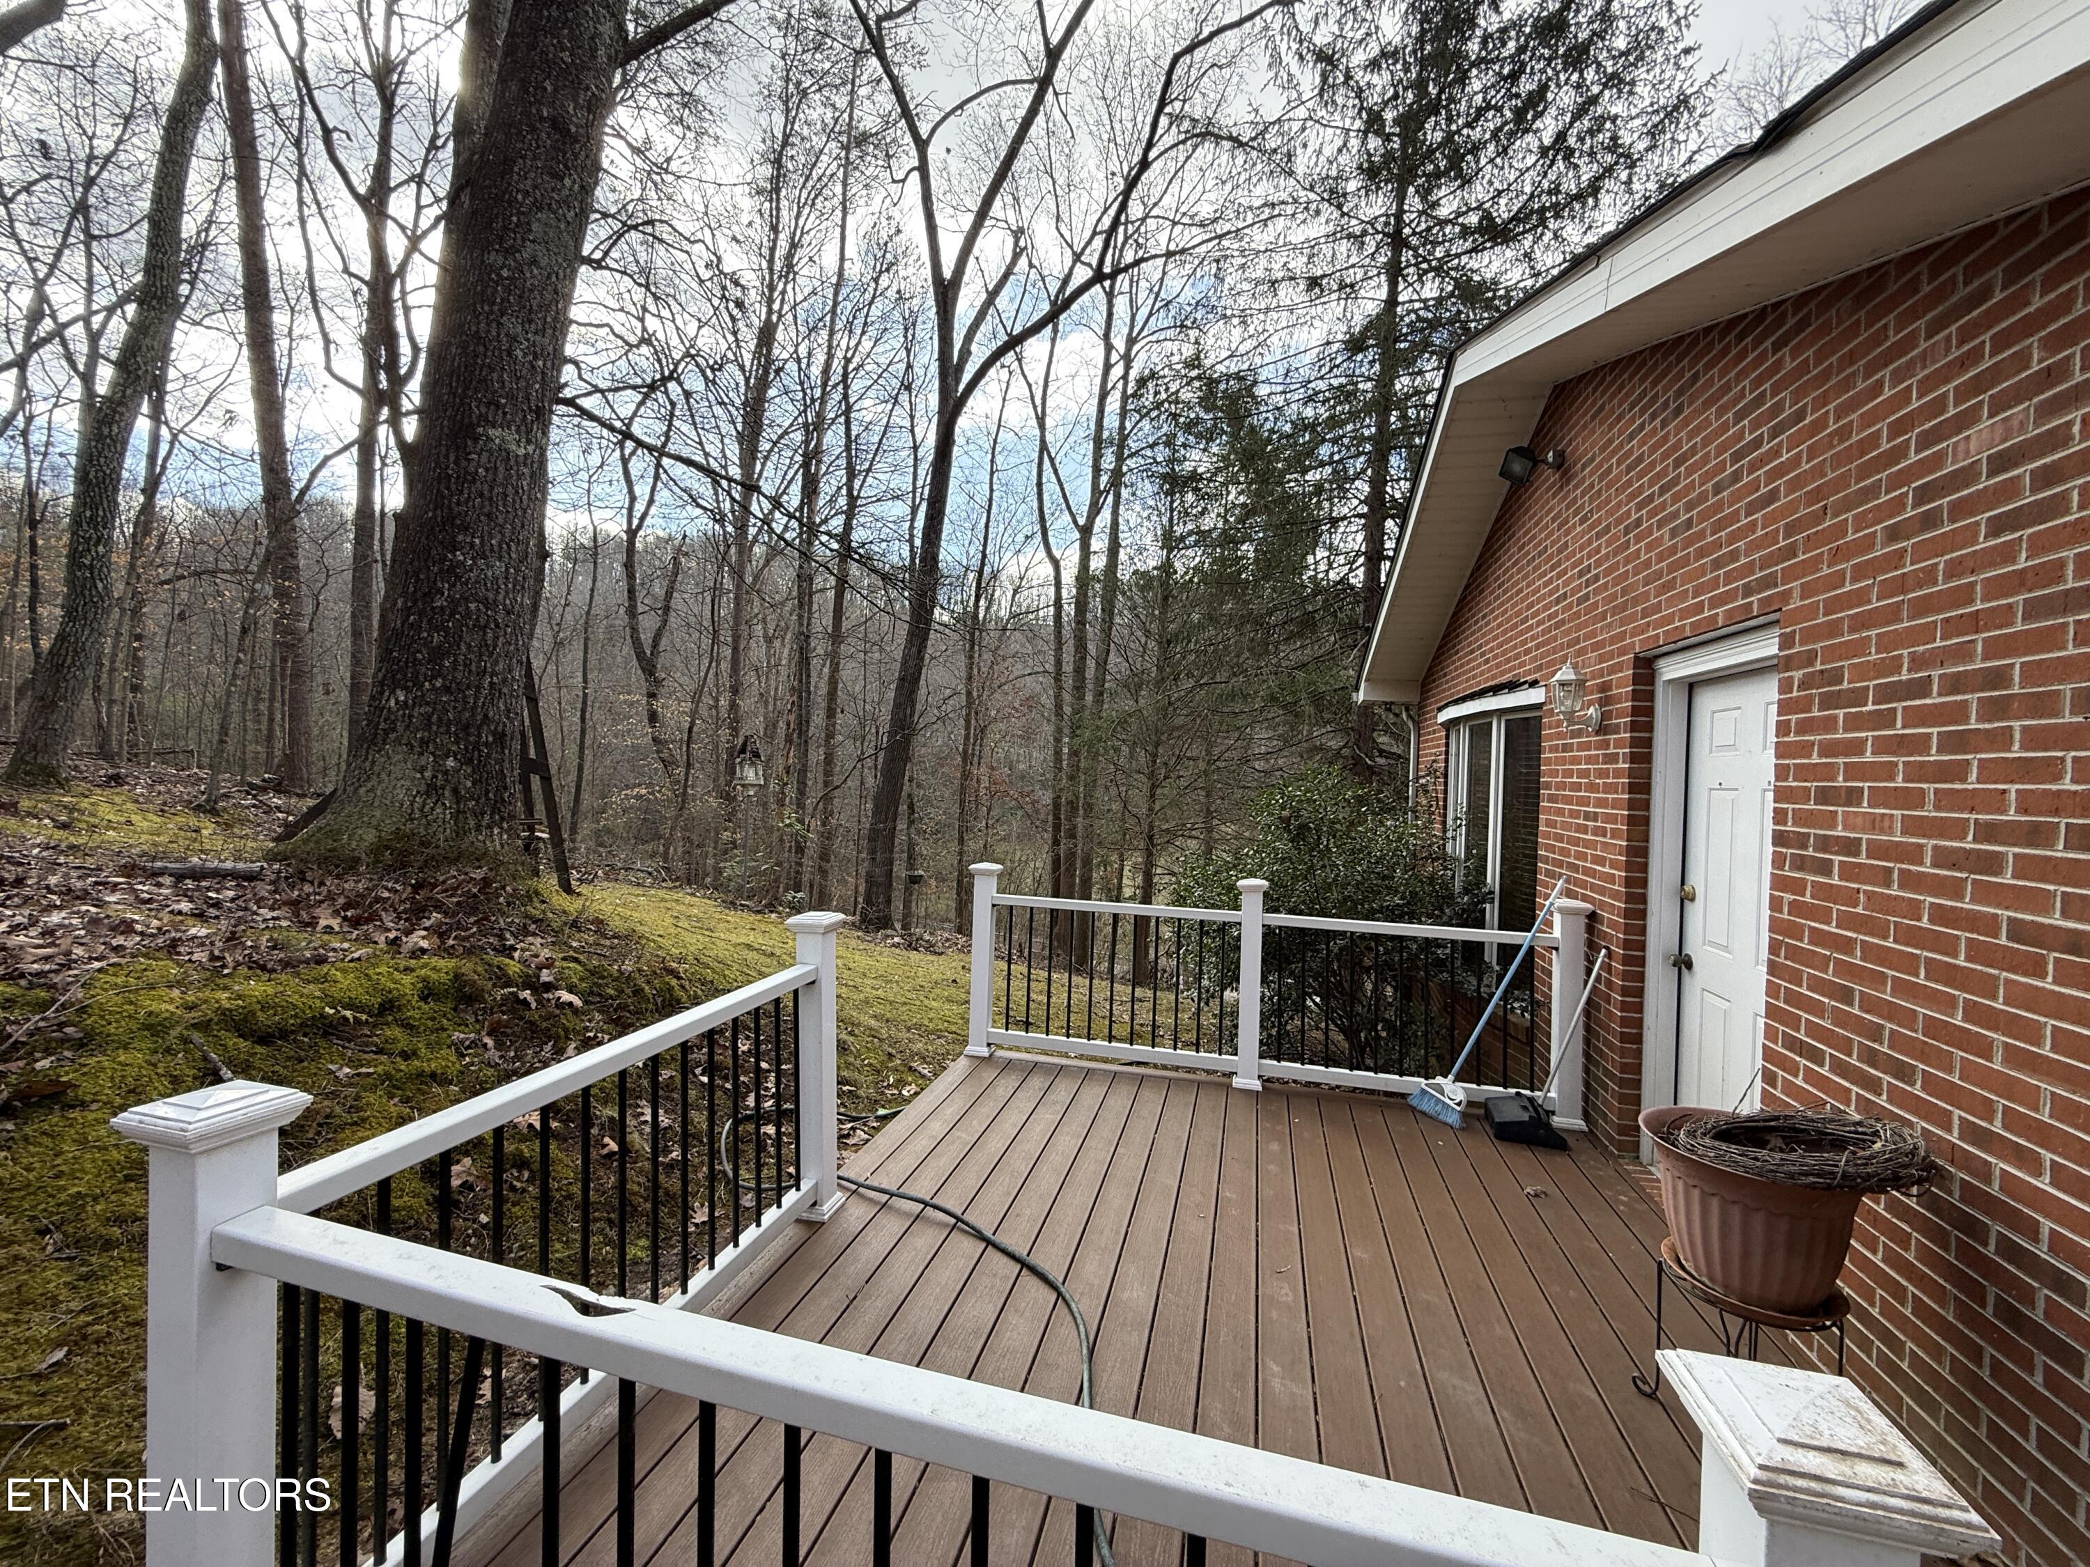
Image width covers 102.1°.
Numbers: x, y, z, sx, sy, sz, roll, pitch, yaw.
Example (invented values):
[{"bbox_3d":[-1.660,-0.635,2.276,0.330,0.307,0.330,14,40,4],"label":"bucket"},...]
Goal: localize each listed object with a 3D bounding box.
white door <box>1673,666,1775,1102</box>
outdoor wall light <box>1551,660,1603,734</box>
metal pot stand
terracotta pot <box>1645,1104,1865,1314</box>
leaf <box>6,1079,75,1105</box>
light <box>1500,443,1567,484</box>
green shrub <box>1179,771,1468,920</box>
[{"bbox_3d":[2.573,0.600,3.076,0.060,2.020,0.915,1,1,14],"label":"white door"},{"bbox_3d":[2.501,-0.420,3.993,0.205,0.355,0.145,1,1,14],"label":"outdoor wall light"},{"bbox_3d":[1.789,1.434,2.147,0.410,0.380,0.410,1,1,14],"label":"metal pot stand"},{"bbox_3d":[1.794,1.089,2.145,0.475,0.350,0.475,1,1,0],"label":"terracotta pot"},{"bbox_3d":[-2.972,0.905,2.500,0.080,0.035,0.140,19,5,33],"label":"leaf"},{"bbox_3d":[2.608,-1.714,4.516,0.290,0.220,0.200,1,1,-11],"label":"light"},{"bbox_3d":[1.846,0.856,5.679,2.000,1.950,1.800,1,1,14],"label":"green shrub"}]

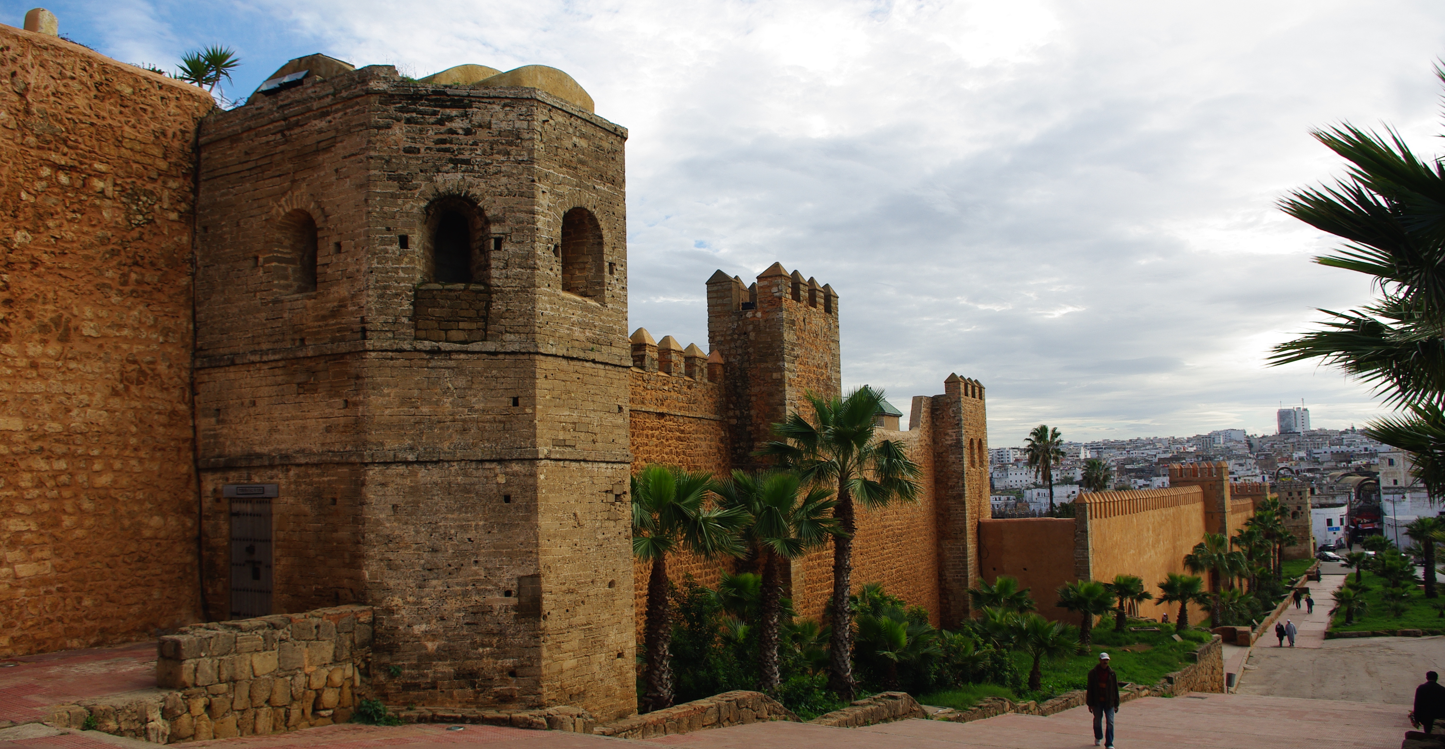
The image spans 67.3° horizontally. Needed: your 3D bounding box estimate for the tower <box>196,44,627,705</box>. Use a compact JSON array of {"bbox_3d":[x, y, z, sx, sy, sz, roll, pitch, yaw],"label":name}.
[{"bbox_3d":[-5.298,0.318,21.587,6.520,12.200,6.440,-5,-6,33],"label":"tower"}]

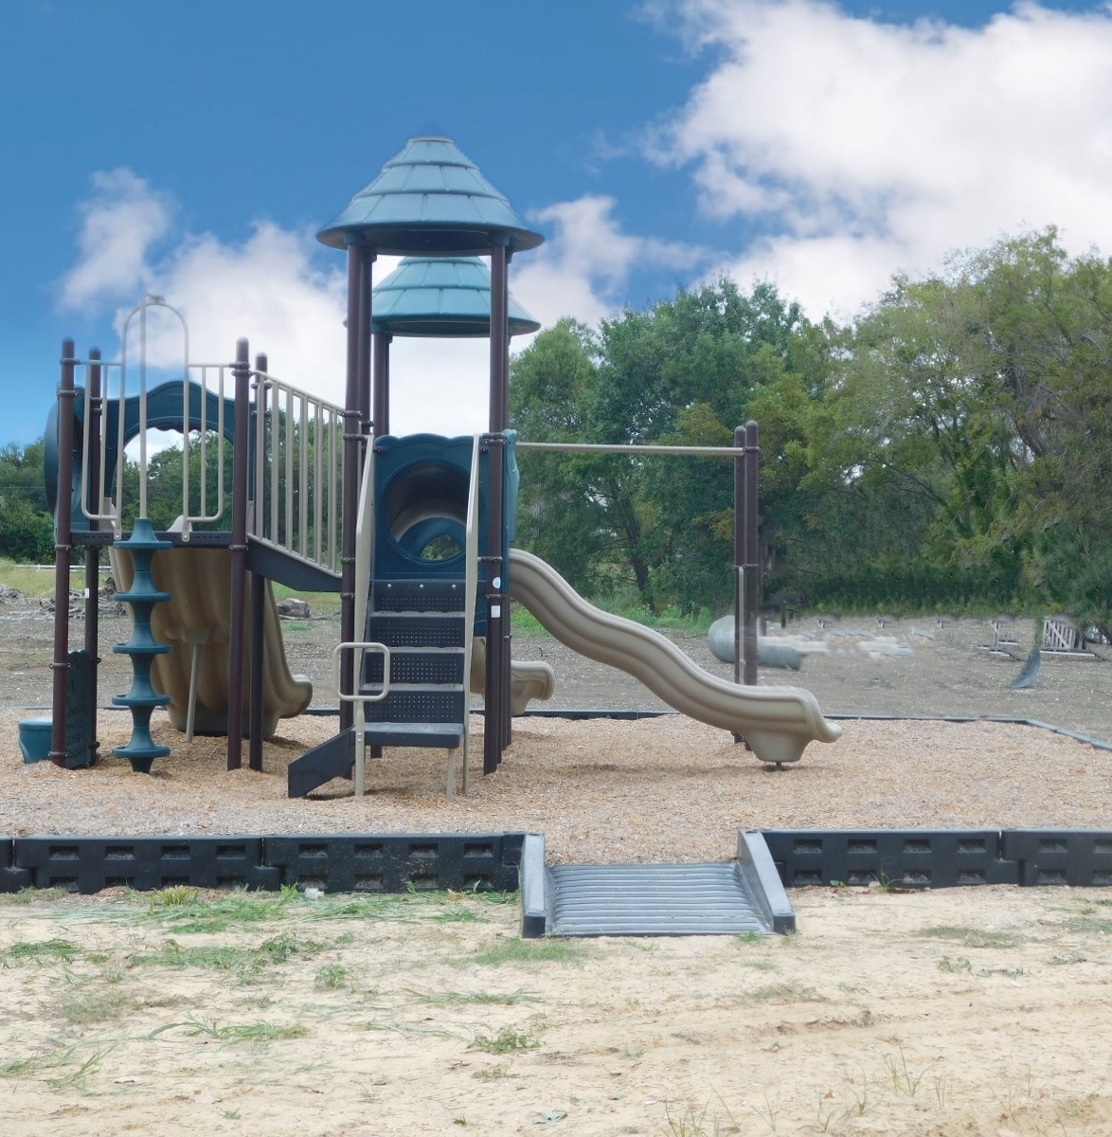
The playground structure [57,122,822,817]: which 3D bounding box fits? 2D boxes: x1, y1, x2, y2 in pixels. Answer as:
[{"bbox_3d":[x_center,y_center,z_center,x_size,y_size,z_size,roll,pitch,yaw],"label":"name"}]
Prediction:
[{"bbox_3d":[-0.820,-0.820,19.300,5.650,4.500,6.500,1,-1,0],"label":"playground structure"}]

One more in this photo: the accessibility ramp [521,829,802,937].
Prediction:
[{"bbox_3d":[0.442,1.450,12.000,1.190,0.290,1.660,1,-1,-1],"label":"accessibility ramp"}]

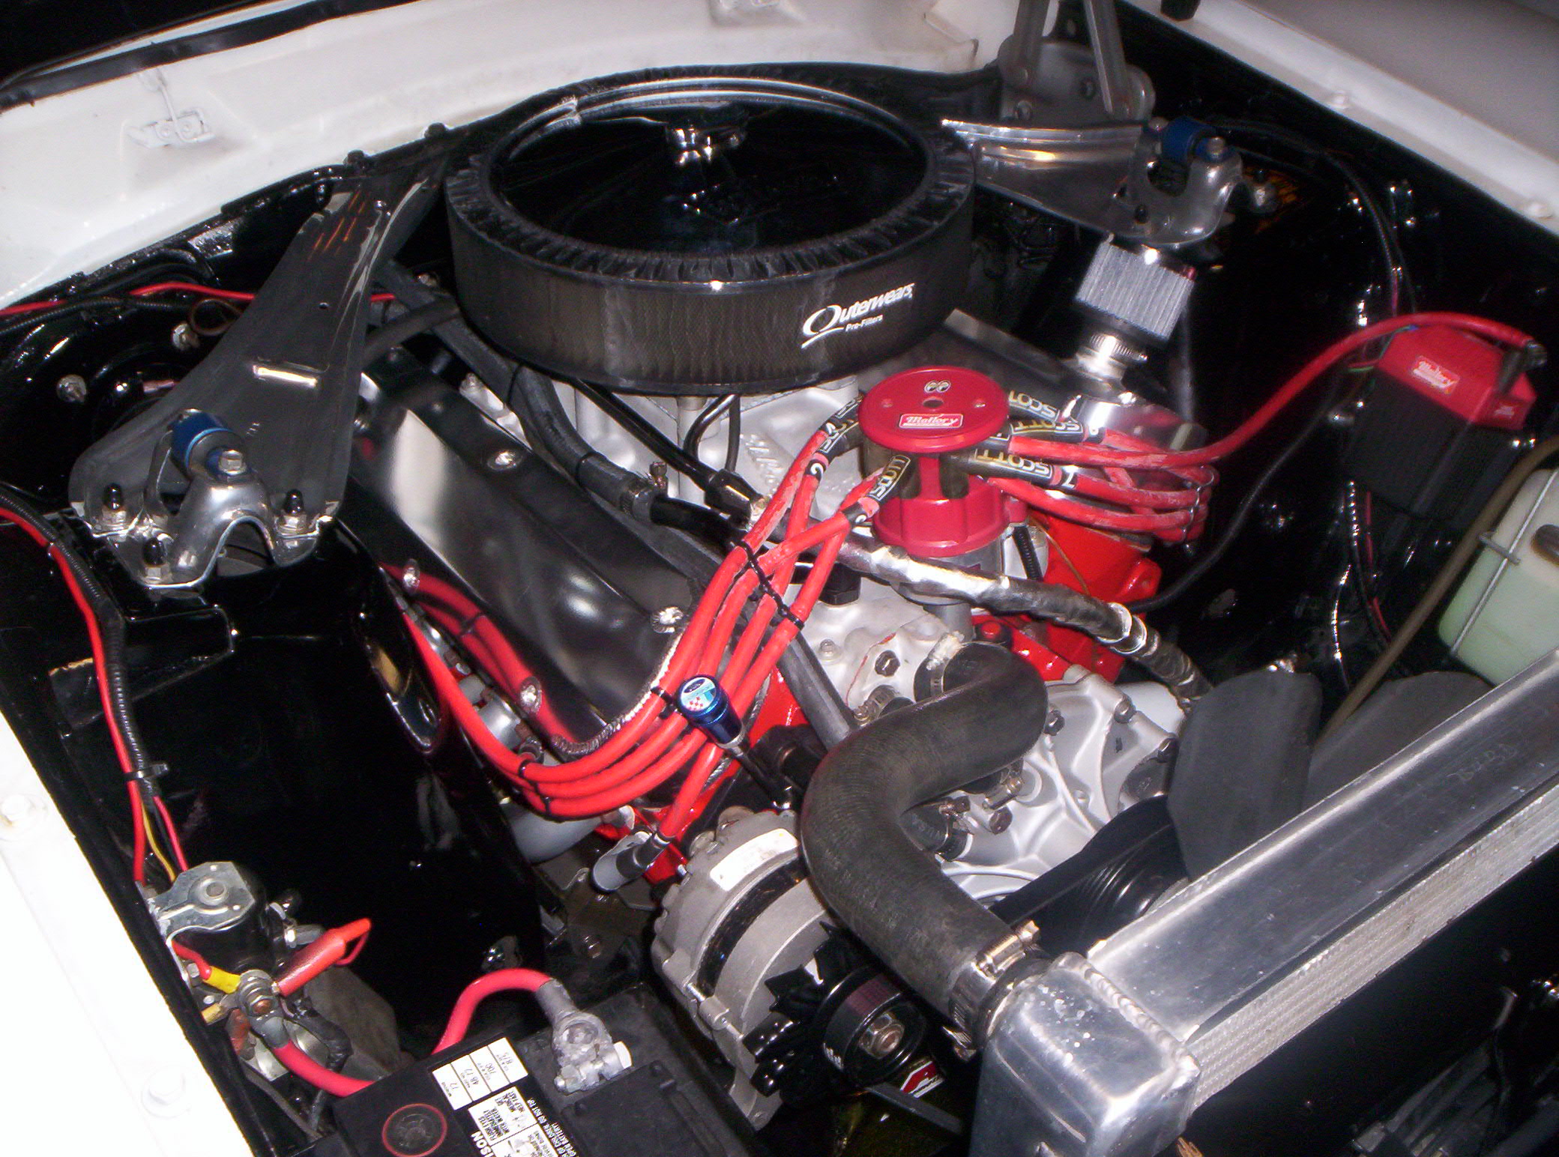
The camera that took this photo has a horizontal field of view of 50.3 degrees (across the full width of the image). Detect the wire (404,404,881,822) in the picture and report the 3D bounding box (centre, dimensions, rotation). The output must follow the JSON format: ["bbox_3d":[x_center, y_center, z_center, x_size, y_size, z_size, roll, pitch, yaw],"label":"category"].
[{"bbox_3d":[-0.101,-0.013,1.085,0.270,0.210,0.300,-25,43,-27],"label":"wire"}]

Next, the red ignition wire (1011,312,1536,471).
[{"bbox_3d":[0.341,-0.128,1.098,0.445,0.085,0.090,-25,43,-27],"label":"red ignition wire"}]

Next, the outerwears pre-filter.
[{"bbox_3d":[-0.046,-0.257,1.171,0.364,0.082,0.364,-1,37,1],"label":"outerwears pre-filter"}]

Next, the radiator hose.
[{"bbox_3d":[0.103,0.115,0.870,0.220,0.130,0.270,-25,43,-27],"label":"radiator hose"}]

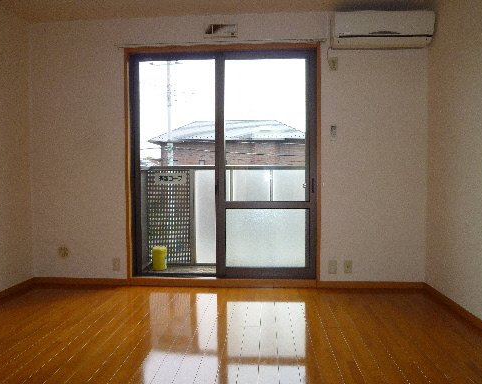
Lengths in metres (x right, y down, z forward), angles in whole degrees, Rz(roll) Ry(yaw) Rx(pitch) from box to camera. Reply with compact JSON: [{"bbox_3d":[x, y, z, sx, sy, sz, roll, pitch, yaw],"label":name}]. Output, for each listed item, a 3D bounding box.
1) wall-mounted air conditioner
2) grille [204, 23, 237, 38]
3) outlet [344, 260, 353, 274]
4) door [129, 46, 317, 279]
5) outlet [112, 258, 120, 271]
[{"bbox_3d":[1.159,-1.329,3.057,0.784,0.274,0.200,0,2,4],"label":"wall-mounted air conditioner"},{"bbox_3d":[-0.174,-1.409,3.233,0.299,0.138,0.030,0,2,4],"label":"grille"},{"bbox_3d":[0.942,0.661,3.235,0.070,0.119,0.015,0,2,4],"label":"outlet"},{"bbox_3d":[-0.151,-0.252,3.318,1.677,2.053,0.100,0,2,4],"label":"door"},{"bbox_3d":[-1.141,0.669,3.382,0.071,0.115,0.015,0,2,4],"label":"outlet"}]

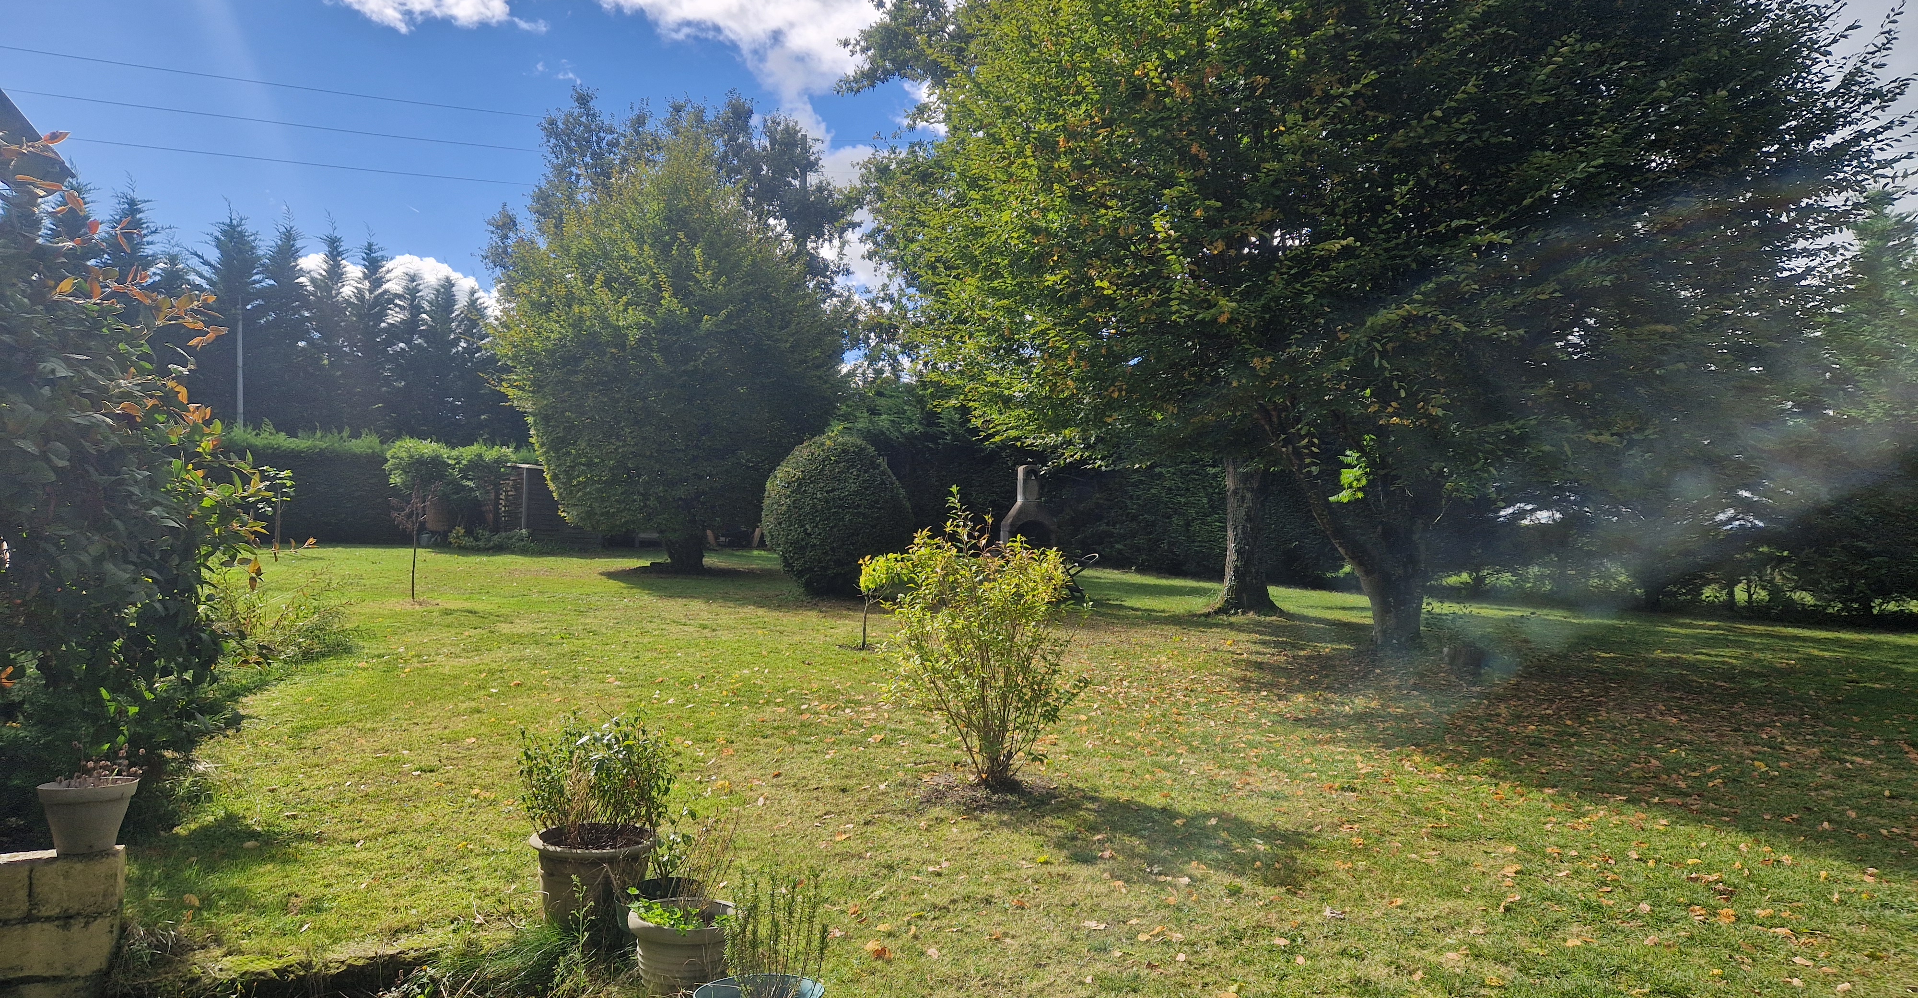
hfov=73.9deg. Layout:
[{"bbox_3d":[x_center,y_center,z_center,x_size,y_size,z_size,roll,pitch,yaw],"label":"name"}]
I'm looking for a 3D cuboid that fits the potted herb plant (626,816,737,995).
[{"bbox_3d":[-0.798,1.155,3.680,0.330,0.480,0.330,0,-1,0],"label":"potted herb plant"}]

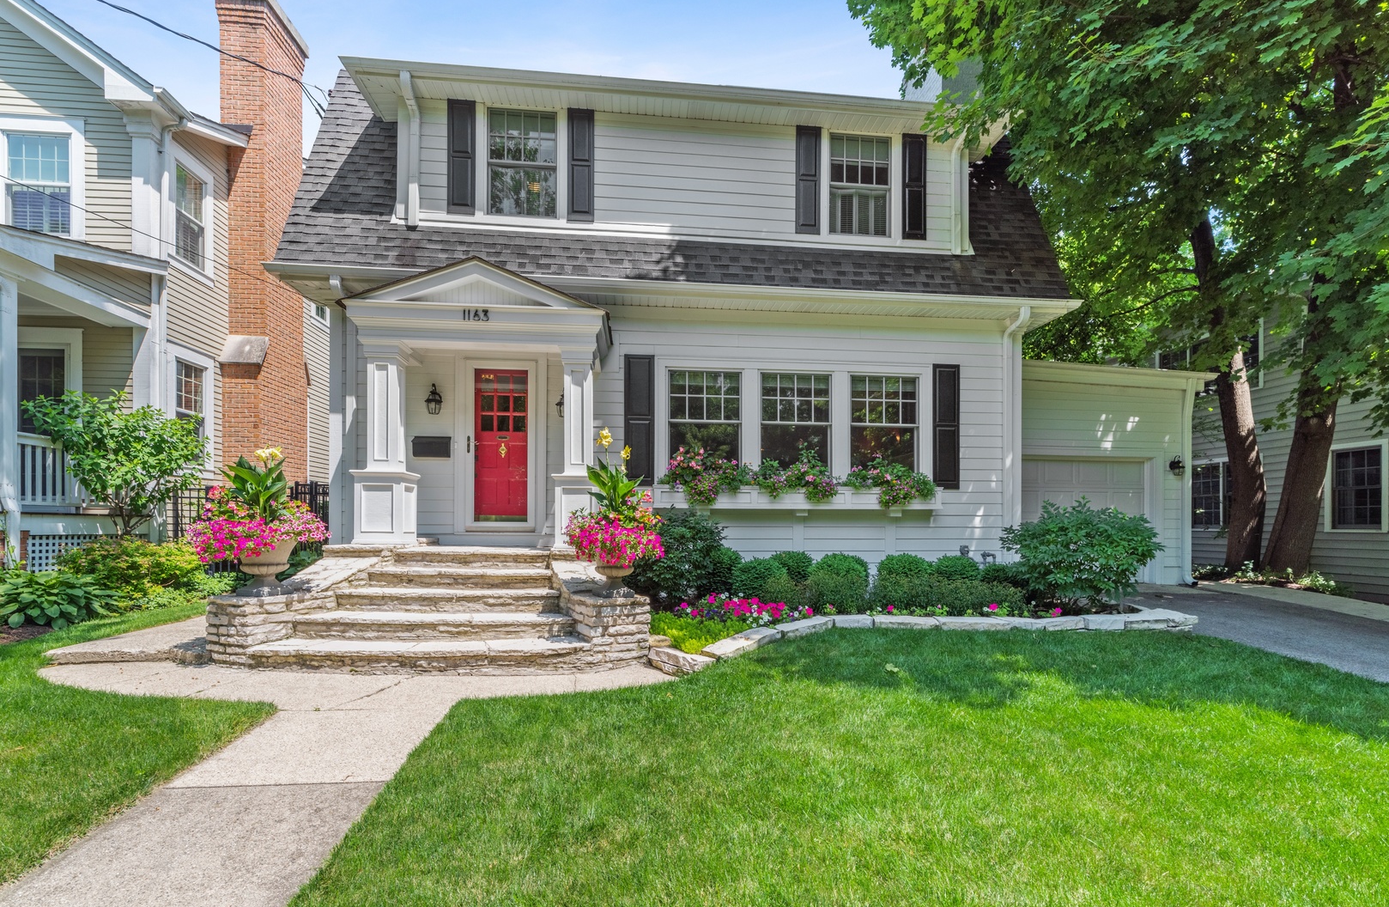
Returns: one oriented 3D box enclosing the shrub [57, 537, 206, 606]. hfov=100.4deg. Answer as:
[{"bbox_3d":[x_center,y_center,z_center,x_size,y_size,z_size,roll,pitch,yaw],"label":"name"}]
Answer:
[{"bbox_3d":[-6.720,1.429,6.900,1.500,0.820,1.150,1,-3,-6],"label":"shrub"}]

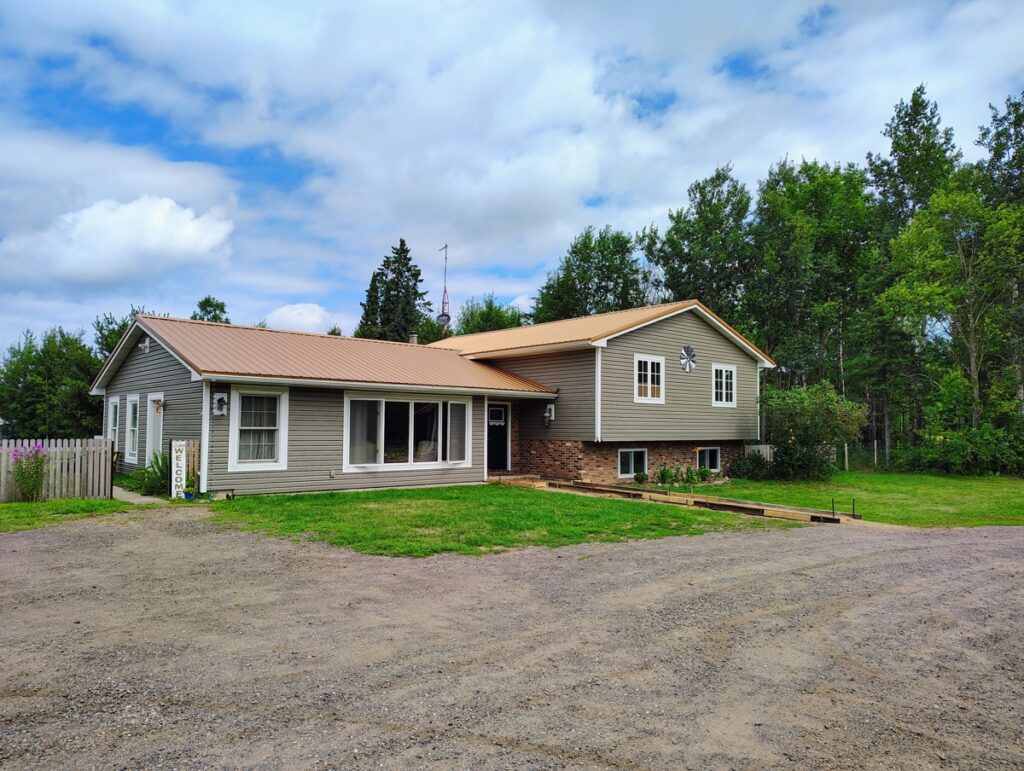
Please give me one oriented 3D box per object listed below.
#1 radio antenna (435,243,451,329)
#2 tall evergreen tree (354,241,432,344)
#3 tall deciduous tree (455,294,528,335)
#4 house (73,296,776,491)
[{"bbox_3d":[-3.285,-1.651,33.668,0.750,10.397,0.700,1,-4,-6],"label":"radio antenna"},{"bbox_3d":[-7.416,-2.550,44.567,6.200,13.534,6.200,1,-4,-10],"label":"tall evergreen tree"},{"bbox_3d":[-1.536,-0.979,51.636,6.500,11.377,6.500,0,-4,-2],"label":"tall deciduous tree"},{"bbox_3d":[-1.866,0.118,24.332,20.130,5.702,12.606,4,-5,-43],"label":"house"}]

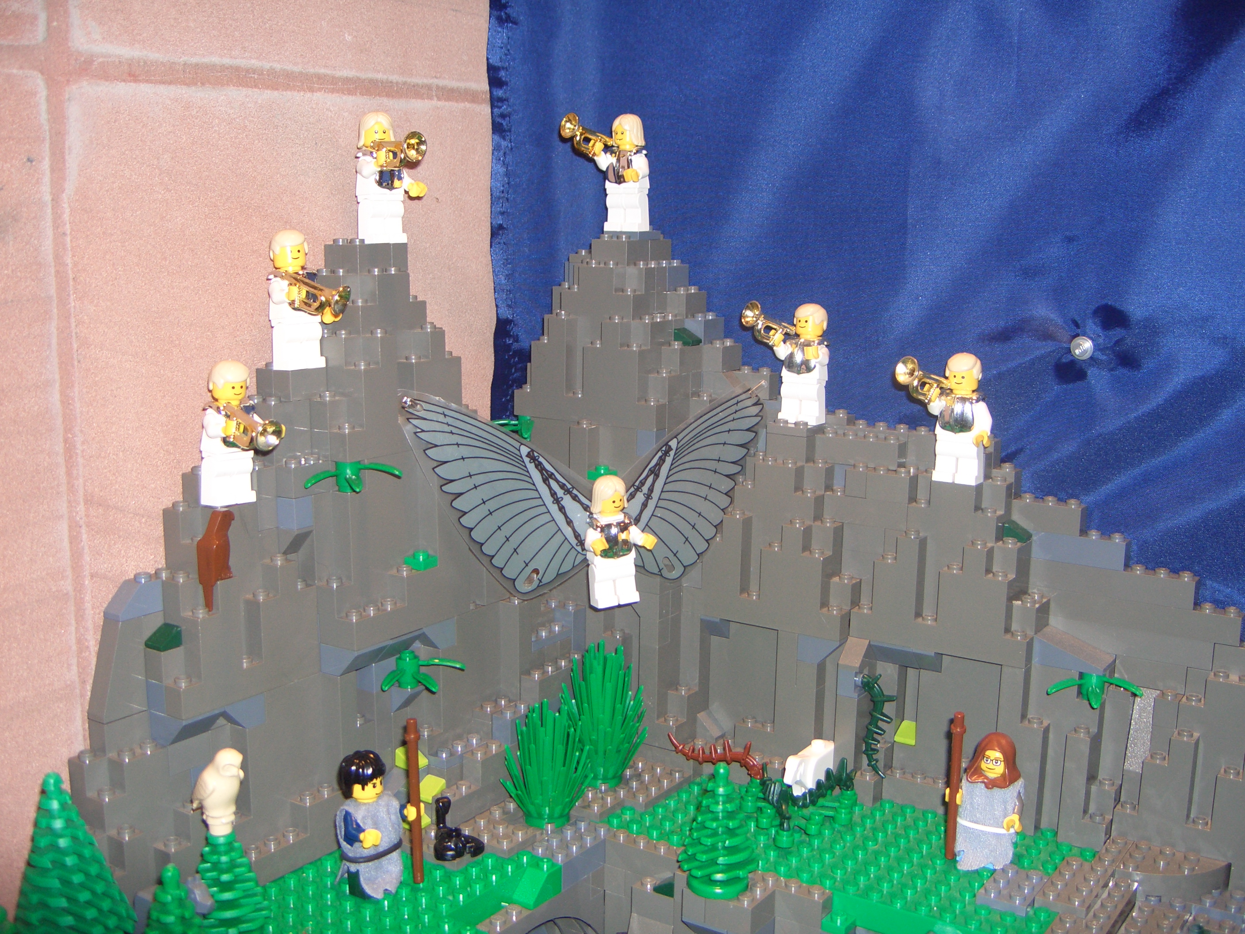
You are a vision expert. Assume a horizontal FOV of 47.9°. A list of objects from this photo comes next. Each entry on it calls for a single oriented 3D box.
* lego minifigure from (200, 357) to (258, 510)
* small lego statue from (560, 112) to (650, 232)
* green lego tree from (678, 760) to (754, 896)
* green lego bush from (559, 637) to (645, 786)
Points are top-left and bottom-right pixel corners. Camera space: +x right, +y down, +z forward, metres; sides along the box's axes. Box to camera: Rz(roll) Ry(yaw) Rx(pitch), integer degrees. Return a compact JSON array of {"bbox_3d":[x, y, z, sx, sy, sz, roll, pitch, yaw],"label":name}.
[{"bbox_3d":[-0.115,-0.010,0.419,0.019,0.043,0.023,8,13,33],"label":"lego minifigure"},{"bbox_3d":[-0.004,-0.110,0.522,0.023,0.043,0.035,8,13,33],"label":"small lego statue"},{"bbox_3d":[0.030,0.109,0.426,0.024,0.041,0.024,1,11,0],"label":"green lego tree"},{"bbox_3d":[-0.007,0.086,0.496,0.031,0.052,0.031,1,11,0],"label":"green lego bush"}]

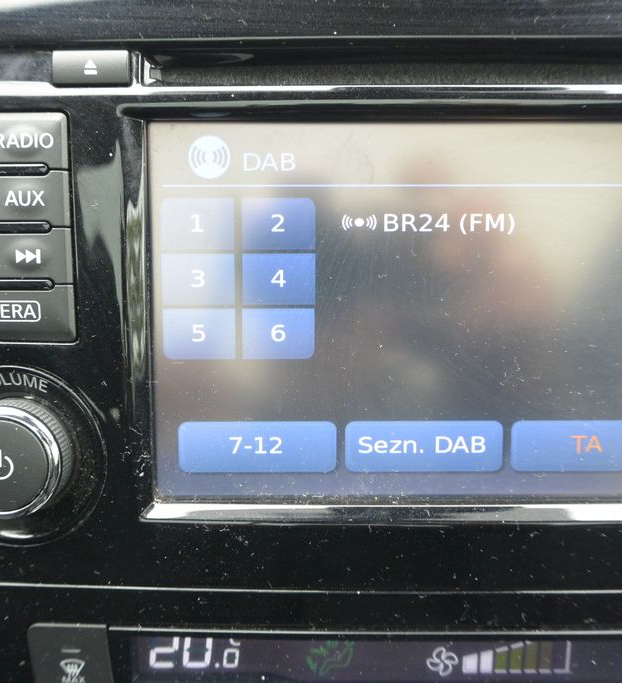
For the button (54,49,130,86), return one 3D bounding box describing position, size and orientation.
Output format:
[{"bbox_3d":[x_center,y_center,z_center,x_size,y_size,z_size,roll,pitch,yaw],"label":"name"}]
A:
[{"bbox_3d":[-0.045,-0.056,0.158,0.016,0.007,0.004,0,5,0],"label":"button"}]

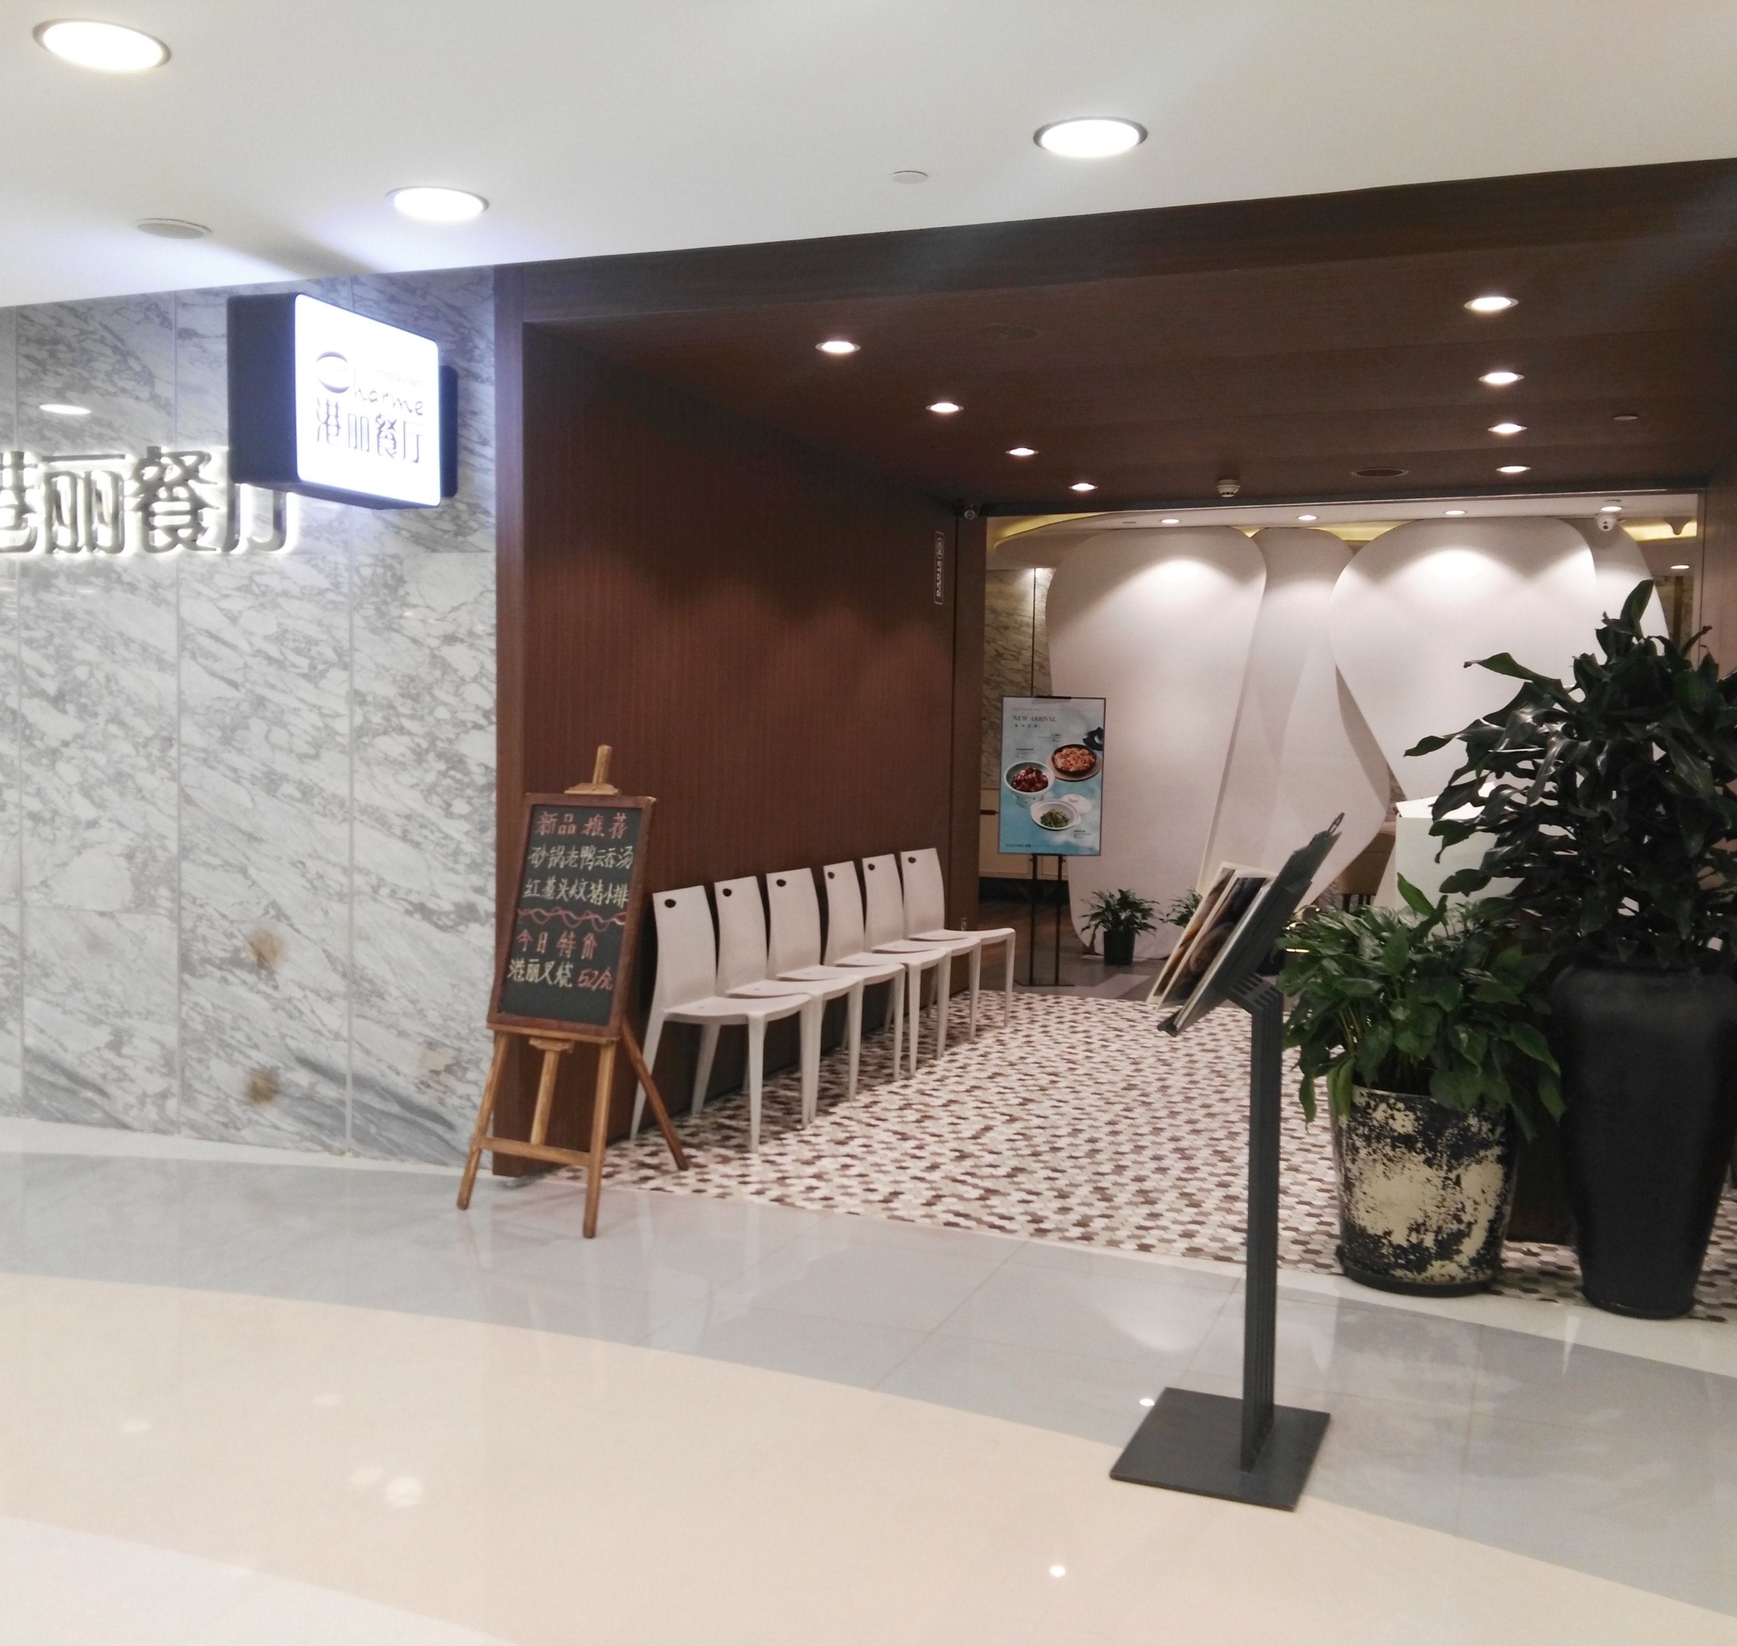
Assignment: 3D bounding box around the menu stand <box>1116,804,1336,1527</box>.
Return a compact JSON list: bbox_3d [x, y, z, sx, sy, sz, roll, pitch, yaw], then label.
[{"bbox_3d":[0.707,0.592,3.422,0.377,1.231,0.504,2,3,21],"label":"menu stand"}]

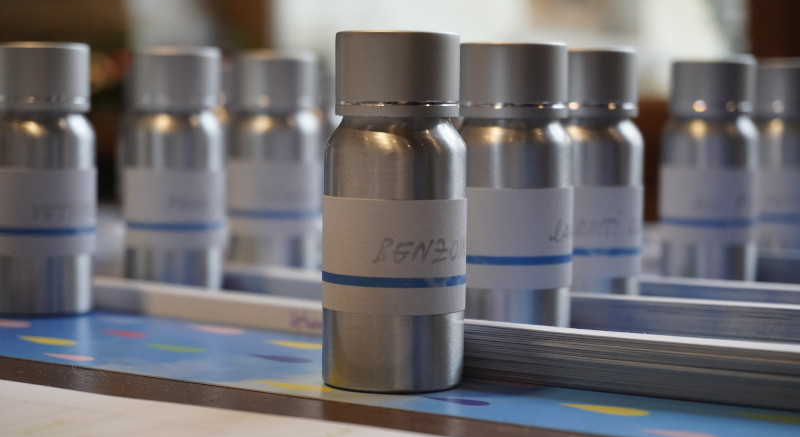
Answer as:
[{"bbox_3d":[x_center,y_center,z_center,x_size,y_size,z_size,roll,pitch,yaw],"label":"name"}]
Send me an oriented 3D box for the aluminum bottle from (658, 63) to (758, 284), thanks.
[{"bbox_3d":[0.116,-0.014,0.624,0.036,0.089,0.036,1,4,0],"label":"aluminum bottle"}]

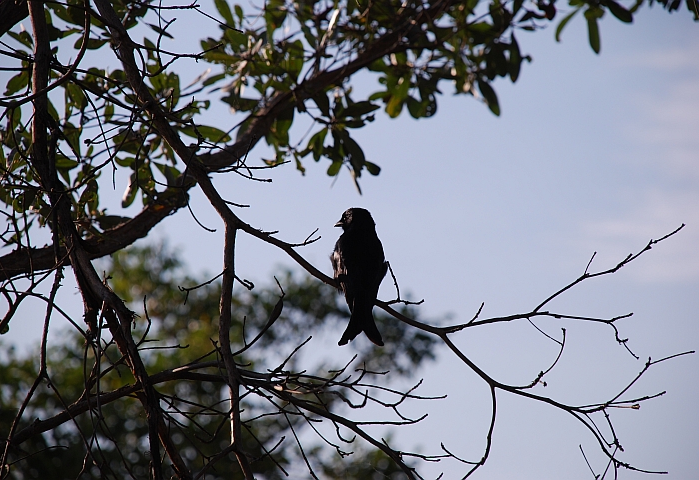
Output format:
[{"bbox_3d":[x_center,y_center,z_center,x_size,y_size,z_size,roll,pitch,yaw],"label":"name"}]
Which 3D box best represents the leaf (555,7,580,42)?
[{"bbox_3d":[0.398,-0.390,7.300,0.016,0.076,0.022,33,0,0],"label":"leaf"}]

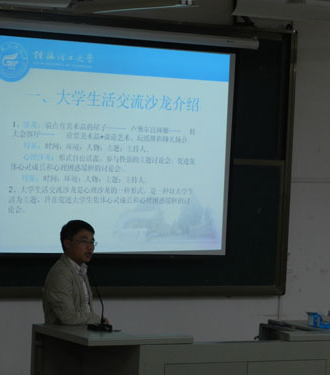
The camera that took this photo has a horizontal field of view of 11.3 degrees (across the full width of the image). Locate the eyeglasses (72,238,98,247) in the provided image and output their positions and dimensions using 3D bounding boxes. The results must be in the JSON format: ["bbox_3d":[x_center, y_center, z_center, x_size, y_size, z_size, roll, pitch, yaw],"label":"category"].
[{"bbox_3d":[-0.483,0.320,9.700,0.138,0.042,0.140,6,-1,43],"label":"eyeglasses"}]

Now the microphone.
[{"bbox_3d":[-0.364,0.648,9.500,0.140,0.345,0.090,5,5,37],"label":"microphone"}]

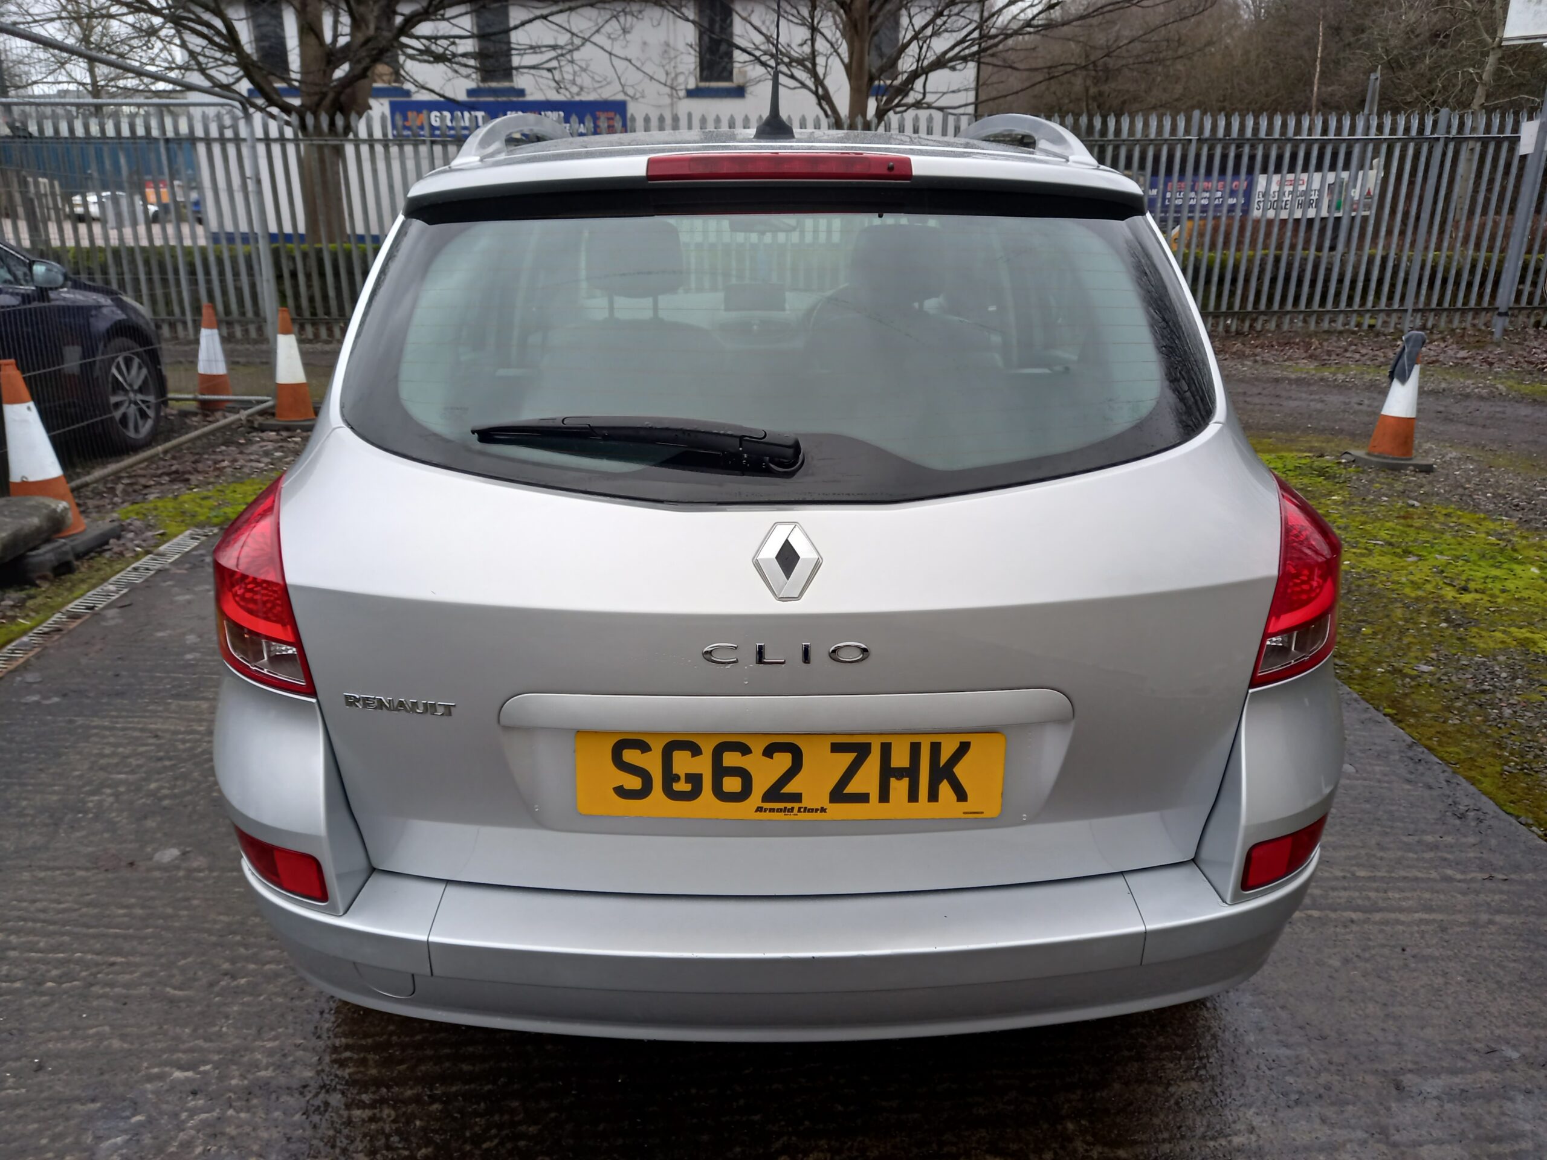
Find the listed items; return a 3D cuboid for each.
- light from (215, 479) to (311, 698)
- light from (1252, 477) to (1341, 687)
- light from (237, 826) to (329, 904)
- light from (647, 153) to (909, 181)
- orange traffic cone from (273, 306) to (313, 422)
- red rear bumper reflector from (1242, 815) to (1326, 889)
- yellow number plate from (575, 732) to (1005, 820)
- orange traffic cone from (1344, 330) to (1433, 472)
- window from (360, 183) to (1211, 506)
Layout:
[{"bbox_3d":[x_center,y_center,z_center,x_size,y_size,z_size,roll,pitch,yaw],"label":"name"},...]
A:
[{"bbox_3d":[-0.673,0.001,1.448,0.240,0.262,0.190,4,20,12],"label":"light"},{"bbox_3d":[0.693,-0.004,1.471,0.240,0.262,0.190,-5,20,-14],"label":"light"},{"bbox_3d":[-0.675,0.370,1.514,0.218,0.077,0.076,6,20,16],"label":"light"},{"bbox_3d":[0.007,-0.508,1.375,0.324,0.032,0.050,0,19,-1],"label":"light"},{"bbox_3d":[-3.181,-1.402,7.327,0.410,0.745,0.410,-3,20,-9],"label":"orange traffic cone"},{"bbox_3d":[0.702,0.362,1.537,0.198,0.079,0.083,-6,20,-18],"label":"red rear bumper reflector"},{"bbox_3d":[0.021,0.237,1.352,0.520,0.111,0.020,0,13,-1],"label":"yellow number plate"},{"bbox_3d":[3.592,-1.029,6.376,0.420,0.745,0.420,8,21,21],"label":"orange traffic cone"},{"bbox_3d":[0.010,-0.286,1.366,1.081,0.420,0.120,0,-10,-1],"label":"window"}]

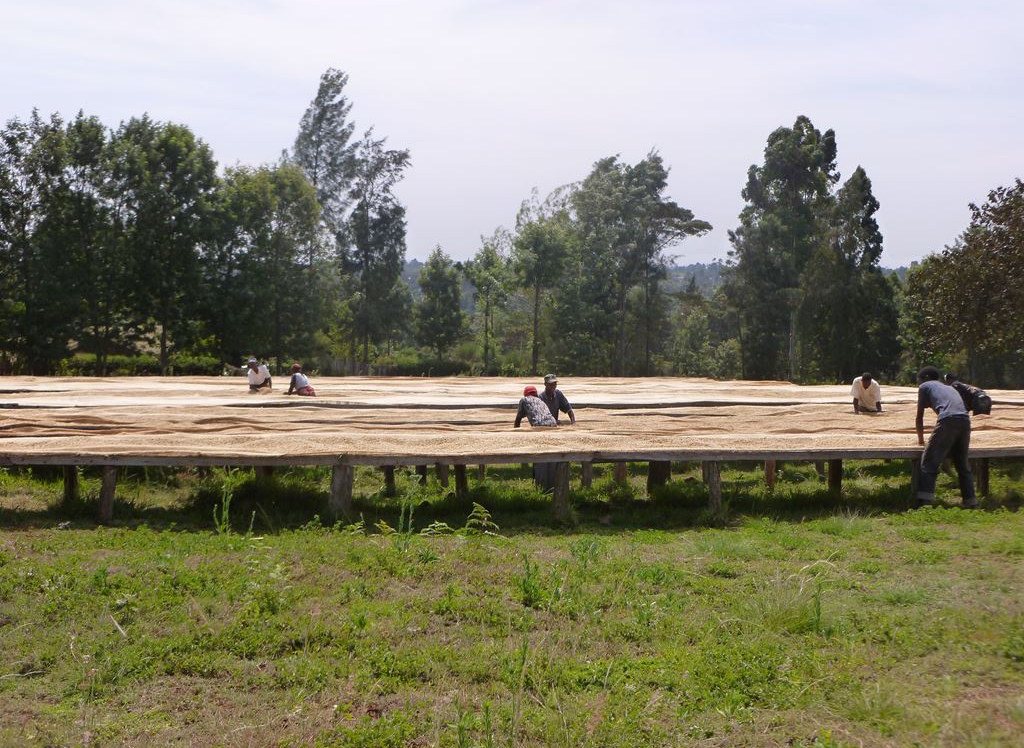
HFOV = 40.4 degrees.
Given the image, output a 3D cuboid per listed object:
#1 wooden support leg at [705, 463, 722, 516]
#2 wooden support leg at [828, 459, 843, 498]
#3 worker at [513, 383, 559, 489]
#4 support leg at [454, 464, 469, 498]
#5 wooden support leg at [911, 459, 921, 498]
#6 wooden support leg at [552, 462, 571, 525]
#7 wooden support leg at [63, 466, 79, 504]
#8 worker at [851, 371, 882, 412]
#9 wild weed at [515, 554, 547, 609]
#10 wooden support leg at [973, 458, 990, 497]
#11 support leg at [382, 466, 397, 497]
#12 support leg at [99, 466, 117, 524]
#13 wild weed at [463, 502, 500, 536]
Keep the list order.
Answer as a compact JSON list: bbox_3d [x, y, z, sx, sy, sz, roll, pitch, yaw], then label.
[{"bbox_3d":[2.063,1.169,14.200,0.150,0.575,0.150,0,1,0],"label":"wooden support leg"},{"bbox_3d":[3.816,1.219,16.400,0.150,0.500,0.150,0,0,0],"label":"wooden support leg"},{"bbox_3d":[0.301,0.787,17.100,0.550,1.330,0.650,0,1,-20],"label":"worker"},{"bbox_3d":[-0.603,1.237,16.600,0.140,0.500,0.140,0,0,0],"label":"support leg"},{"bbox_3d":[4.340,1.136,14.900,0.135,0.500,0.135,0,1,0],"label":"wooden support leg"},{"bbox_3d":[0.486,1.173,13.650,0.160,0.610,0.160,0,1,0],"label":"wooden support leg"},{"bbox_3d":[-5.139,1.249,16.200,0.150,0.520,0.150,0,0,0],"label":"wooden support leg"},{"bbox_3d":[6.400,0.641,25.100,0.560,1.360,0.650,0,1,9],"label":"worker"},{"bbox_3d":[0.121,1.358,9.100,0.210,0.350,0.200,0,1,0],"label":"wild weed"},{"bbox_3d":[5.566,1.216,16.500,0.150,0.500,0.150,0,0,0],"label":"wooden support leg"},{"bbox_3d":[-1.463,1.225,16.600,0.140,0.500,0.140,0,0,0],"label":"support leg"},{"bbox_3d":[-3.957,1.189,13.600,0.155,0.580,0.150,0,1,0],"label":"support leg"},{"bbox_3d":[-0.285,1.359,13.000,0.360,0.320,0.330,0,0,0],"label":"wild weed"}]

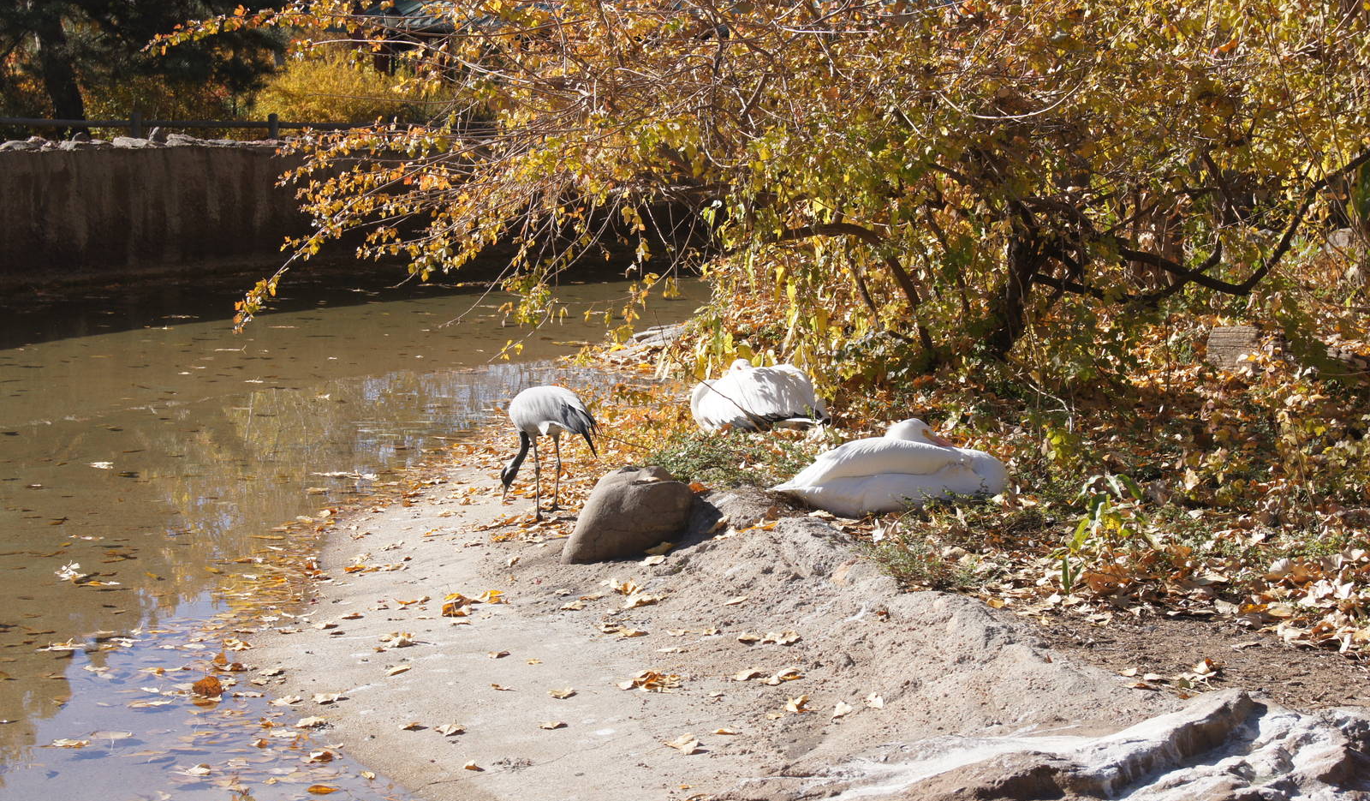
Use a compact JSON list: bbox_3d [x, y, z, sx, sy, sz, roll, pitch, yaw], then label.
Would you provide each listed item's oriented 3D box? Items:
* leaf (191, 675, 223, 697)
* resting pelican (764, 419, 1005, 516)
[{"bbox_3d":[-1.378,0.824,9.000,0.060,0.055,0.090,0,6,0],"label":"leaf"},{"bbox_3d":[0.735,0.229,11.250,0.860,0.330,0.370,-2,6,-14],"label":"resting pelican"}]

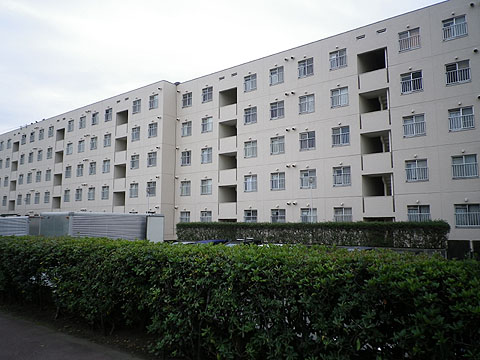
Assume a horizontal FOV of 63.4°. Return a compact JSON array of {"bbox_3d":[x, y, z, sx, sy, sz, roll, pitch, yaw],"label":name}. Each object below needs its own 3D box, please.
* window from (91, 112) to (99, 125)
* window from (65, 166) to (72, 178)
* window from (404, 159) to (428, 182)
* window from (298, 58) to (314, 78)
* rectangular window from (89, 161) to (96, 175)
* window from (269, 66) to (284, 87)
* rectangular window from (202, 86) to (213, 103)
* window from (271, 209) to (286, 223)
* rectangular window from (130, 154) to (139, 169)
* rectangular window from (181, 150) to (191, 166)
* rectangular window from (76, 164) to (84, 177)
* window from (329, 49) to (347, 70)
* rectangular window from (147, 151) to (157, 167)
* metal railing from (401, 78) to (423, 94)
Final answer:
[{"bbox_3d":[-15.894,-6.708,42.547,1.172,1.287,0.150,-5,-8,37],"label":"window"},{"bbox_3d":[-19.202,-0.816,43.602,1.194,1.246,0.150,-5,-8,37],"label":"window"},{"bbox_3d":[10.623,-0.577,23.404,1.242,1.287,0.150,-5,-8,37],"label":"window"},{"bbox_3d":[4.687,-7.984,27.669,1.179,1.227,0.150,-5,-8,37],"label":"window"},{"bbox_3d":[-15.104,-1.182,39.924,1.179,1.265,0.150,-5,-8,37],"label":"rectangular window"},{"bbox_3d":[2.856,-8.092,30.217,1.225,1.287,0.150,-5,-8,37],"label":"window"},{"bbox_3d":[-2.782,-7.372,33.669,1.206,1.258,0.180,-5,-8,37],"label":"rectangular window"},{"bbox_3d":[2.738,2.714,27.901,1.179,1.227,0.150,-5,-8,37],"label":"window"},{"bbox_3d":[-9.815,-1.650,36.503,1.194,1.246,0.150,-5,-8,37],"label":"rectangular window"},{"bbox_3d":[-4.920,-1.948,35.451,1.197,1.287,0.150,-5,-8,37],"label":"rectangular window"},{"bbox_3d":[-17.280,-0.987,42.149,1.194,1.246,0.150,-5,-8,37],"label":"rectangular window"},{"bbox_3d":[6.578,-8.057,25.964,1.179,1.234,0.150,-5,-8,37],"label":"window"},{"bbox_3d":[-7.858,-1.812,34.949,1.153,1.258,0.180,-5,-8,37],"label":"rectangular window"},{"bbox_3d":[10.107,-5.562,22.878,1.192,0.734,0.100,-5,-8,37],"label":"metal railing"}]

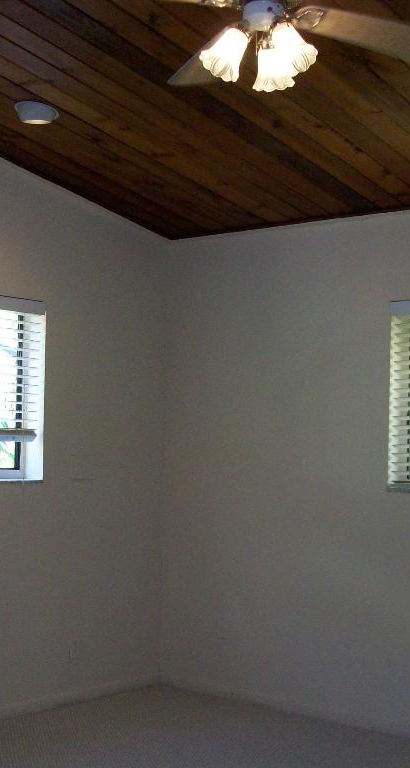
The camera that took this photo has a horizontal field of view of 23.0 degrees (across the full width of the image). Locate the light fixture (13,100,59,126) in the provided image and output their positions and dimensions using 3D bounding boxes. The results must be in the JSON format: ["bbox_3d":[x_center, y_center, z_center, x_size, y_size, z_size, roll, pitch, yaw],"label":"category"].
[{"bbox_3d":[-0.689,-1.086,4.095,0.185,0.060,0.185,6,-9,1],"label":"light fixture"}]

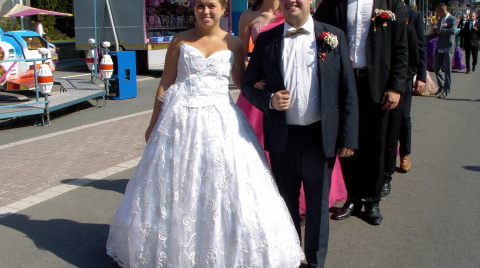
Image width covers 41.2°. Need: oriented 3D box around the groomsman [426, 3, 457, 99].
[{"bbox_3d":[3.756,-1.524,11.915,0.500,1.827,0.550,-9,13,-41],"label":"groomsman"}]

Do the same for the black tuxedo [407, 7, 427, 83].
[{"bbox_3d":[1.593,-0.919,6.438,0.580,0.839,0.360,2,10,14],"label":"black tuxedo"}]

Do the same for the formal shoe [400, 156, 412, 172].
[{"bbox_3d":[1.681,0.291,6.439,0.110,0.115,0.300,0,10,2],"label":"formal shoe"}]

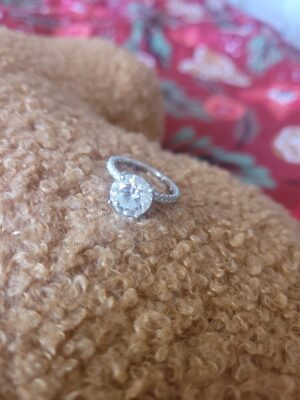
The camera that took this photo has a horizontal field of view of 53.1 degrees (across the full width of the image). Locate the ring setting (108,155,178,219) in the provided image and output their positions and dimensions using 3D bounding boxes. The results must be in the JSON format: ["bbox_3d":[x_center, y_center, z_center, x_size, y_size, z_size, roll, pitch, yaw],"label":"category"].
[{"bbox_3d":[-0.002,-0.005,0.073,0.020,0.009,0.025,28,21,-1],"label":"ring setting"}]

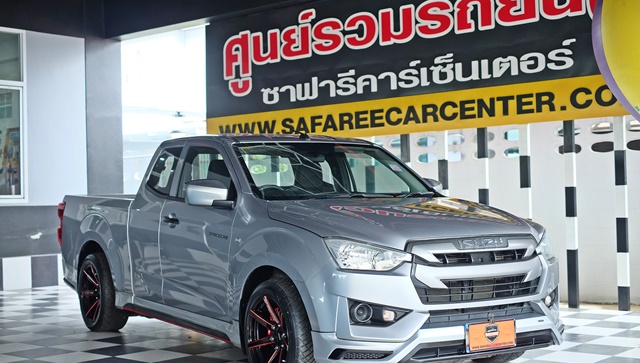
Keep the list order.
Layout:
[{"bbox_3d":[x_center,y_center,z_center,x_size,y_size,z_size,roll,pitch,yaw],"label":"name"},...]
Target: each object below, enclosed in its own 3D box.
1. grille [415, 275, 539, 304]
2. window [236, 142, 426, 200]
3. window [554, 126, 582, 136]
[{"bbox_3d":[0.902,0.588,5.188,0.910,0.140,0.110,0,-1,-32],"label":"grille"},{"bbox_3d":[0.076,-0.077,6.487,1.420,0.130,0.720,0,36,-32],"label":"window"},{"bbox_3d":[2.635,-0.526,9.974,0.280,0.110,0.100,-2,-1,40],"label":"window"}]

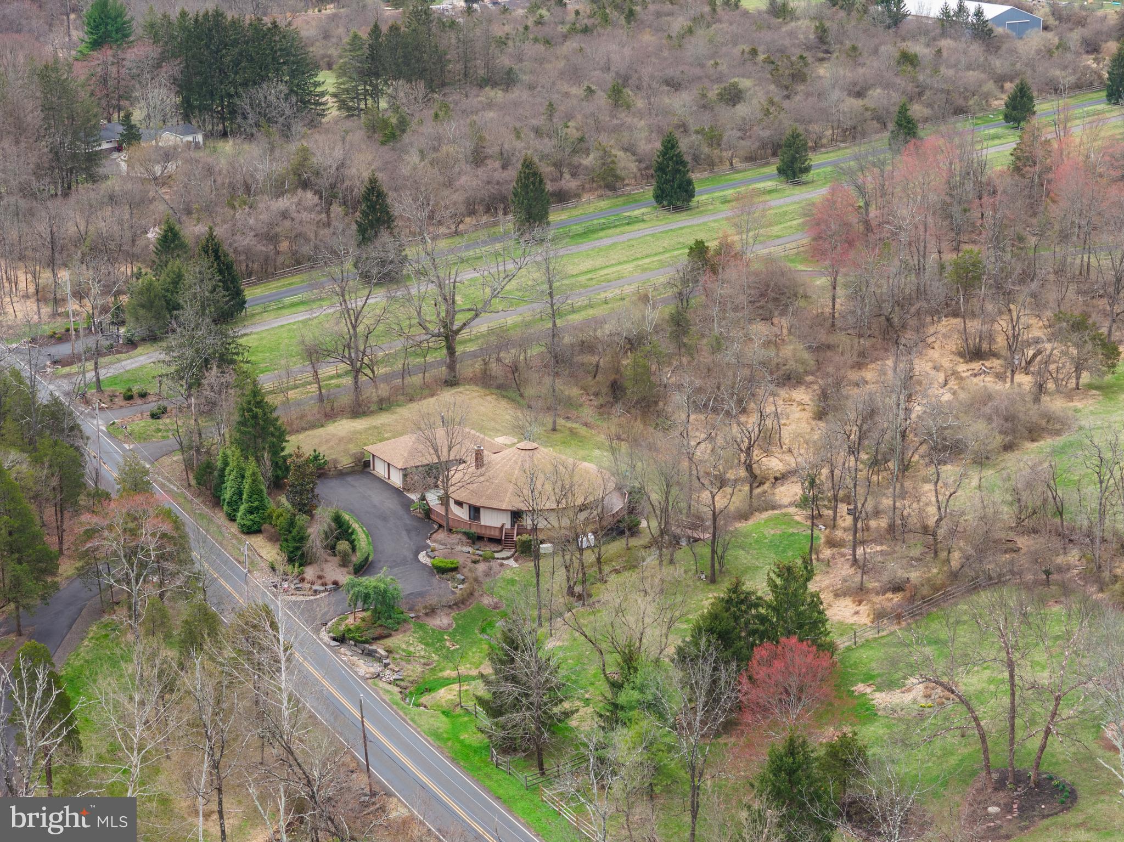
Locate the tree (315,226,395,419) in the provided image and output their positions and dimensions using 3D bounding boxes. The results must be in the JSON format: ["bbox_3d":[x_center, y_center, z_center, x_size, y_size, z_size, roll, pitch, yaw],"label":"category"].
[{"bbox_3d":[-25.010,-12.130,277.140,9.850,23.300,9.360,0,17,0],"label":"tree"}]

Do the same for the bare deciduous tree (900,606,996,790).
[{"bbox_3d":[30.240,21.720,178.250,7.510,15.540,6.380,0,17,0],"label":"bare deciduous tree"}]

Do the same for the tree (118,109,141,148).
[{"bbox_3d":[-85.422,-57.739,449.016,4.690,7.770,4.690,-3,17,-10],"label":"tree"}]

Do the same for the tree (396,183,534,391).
[{"bbox_3d":[-12.370,-17.140,289.760,17.470,25.620,15.720,0,17,0],"label":"tree"}]

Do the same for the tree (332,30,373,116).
[{"bbox_3d":[-43.667,-73.815,483.228,8.590,18.840,8.590,-1,17,-5],"label":"tree"}]

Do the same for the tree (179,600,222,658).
[{"bbox_3d":[-31.560,18.320,198.550,3.900,6.000,3.900,0,17,0],"label":"tree"}]

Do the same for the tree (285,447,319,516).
[{"bbox_3d":[-27.269,6.125,237.716,3.490,7.250,3.490,-2,17,-7],"label":"tree"}]

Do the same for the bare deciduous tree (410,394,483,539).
[{"bbox_3d":[-12.110,4.640,239.230,7.490,15.060,7.110,0,17,0],"label":"bare deciduous tree"}]

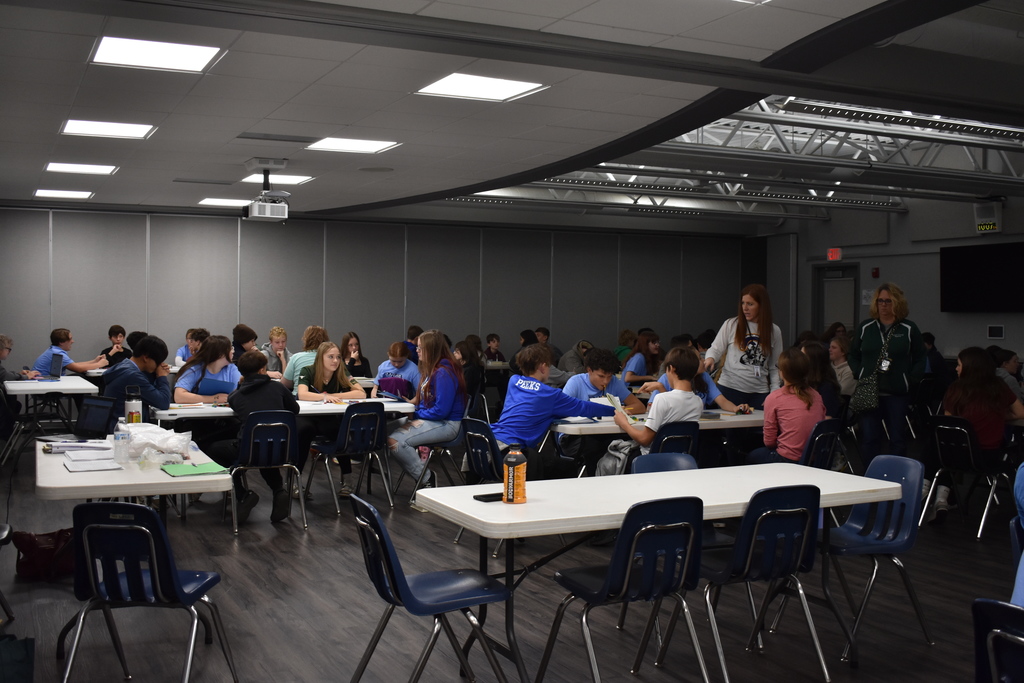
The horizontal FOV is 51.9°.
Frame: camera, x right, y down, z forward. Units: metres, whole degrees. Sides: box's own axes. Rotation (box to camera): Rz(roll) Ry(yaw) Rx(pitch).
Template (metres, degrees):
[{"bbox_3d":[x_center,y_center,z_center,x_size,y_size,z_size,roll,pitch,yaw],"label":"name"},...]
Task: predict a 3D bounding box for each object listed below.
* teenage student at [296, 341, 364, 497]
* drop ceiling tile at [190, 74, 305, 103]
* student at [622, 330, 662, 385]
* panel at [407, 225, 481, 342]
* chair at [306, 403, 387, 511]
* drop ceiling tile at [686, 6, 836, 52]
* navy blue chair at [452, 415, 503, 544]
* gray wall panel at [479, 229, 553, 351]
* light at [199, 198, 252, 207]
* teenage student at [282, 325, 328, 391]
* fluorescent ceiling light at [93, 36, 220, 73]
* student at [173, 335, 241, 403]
[{"bbox_3d":[-1.426,0.587,8.270,0.490,1.170,0.700,0,2,-16],"label":"teenage student"},{"bbox_3d":[-1.551,-1.496,6.218,0.610,0.020,0.610,-1,2,-26],"label":"drop ceiling tile"},{"bbox_3d":[1.276,0.519,9.700,0.720,1.220,0.460,0,2,-5],"label":"student"},{"bbox_3d":[-1.018,-0.383,15.909,1.220,2.661,0.090,-1,2,-26],"label":"panel"},{"bbox_3d":[-1.176,0.814,7.655,0.470,0.765,0.540,-1,2,-37],"label":"chair"},{"bbox_3d":[1.181,-1.451,4.822,0.605,0.020,0.605,-1,2,-26],"label":"drop ceiling tile"},{"bbox_3d":[-0.006,0.863,6.451,0.540,0.770,0.470,-1,2,-33],"label":"navy blue chair"},{"bbox_3d":[0.048,-0.307,14.911,1.110,2.544,0.080,0,2,-25],"label":"gray wall panel"},{"bbox_3d":[-3.436,-1.720,12.734,0.600,0.060,0.600,-1,2,-26],"label":"light"},{"bbox_3d":[-1.819,0.513,9.500,0.500,1.260,0.780,0,2,12],"label":"teenage student"},{"bbox_3d":[-1.826,-1.494,5.370,0.610,0.070,0.610,-1,2,-27],"label":"fluorescent ceiling light"},{"bbox_3d":[-2.315,0.583,8.085,0.500,1.240,0.750,-1,2,-29],"label":"student"}]

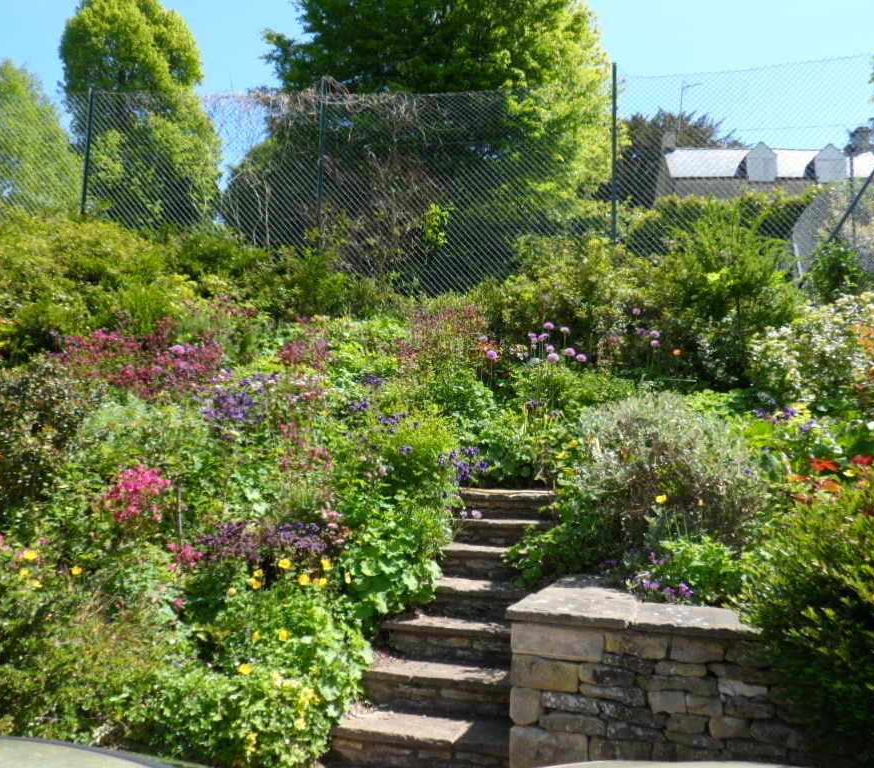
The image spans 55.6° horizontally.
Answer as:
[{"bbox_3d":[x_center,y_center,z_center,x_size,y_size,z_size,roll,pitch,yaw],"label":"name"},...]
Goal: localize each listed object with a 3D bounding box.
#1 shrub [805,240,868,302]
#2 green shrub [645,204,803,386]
[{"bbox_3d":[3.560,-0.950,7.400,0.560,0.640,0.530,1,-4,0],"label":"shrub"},{"bbox_3d":[2.470,-0.760,7.150,1.300,1.500,1.150,1,-4,0],"label":"green shrub"}]

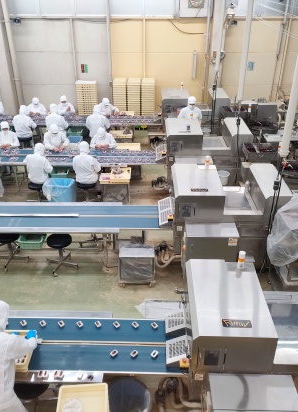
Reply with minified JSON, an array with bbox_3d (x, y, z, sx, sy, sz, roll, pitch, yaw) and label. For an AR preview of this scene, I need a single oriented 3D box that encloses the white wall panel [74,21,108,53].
[{"bbox_3d":[-1.501,-4.439,11.196,0.900,0.820,0.040,0,30,0],"label":"white wall panel"}]

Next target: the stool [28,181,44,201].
[{"bbox_3d":[-2.099,-0.210,8.220,0.440,0.480,0.440,1,29,1],"label":"stool"}]

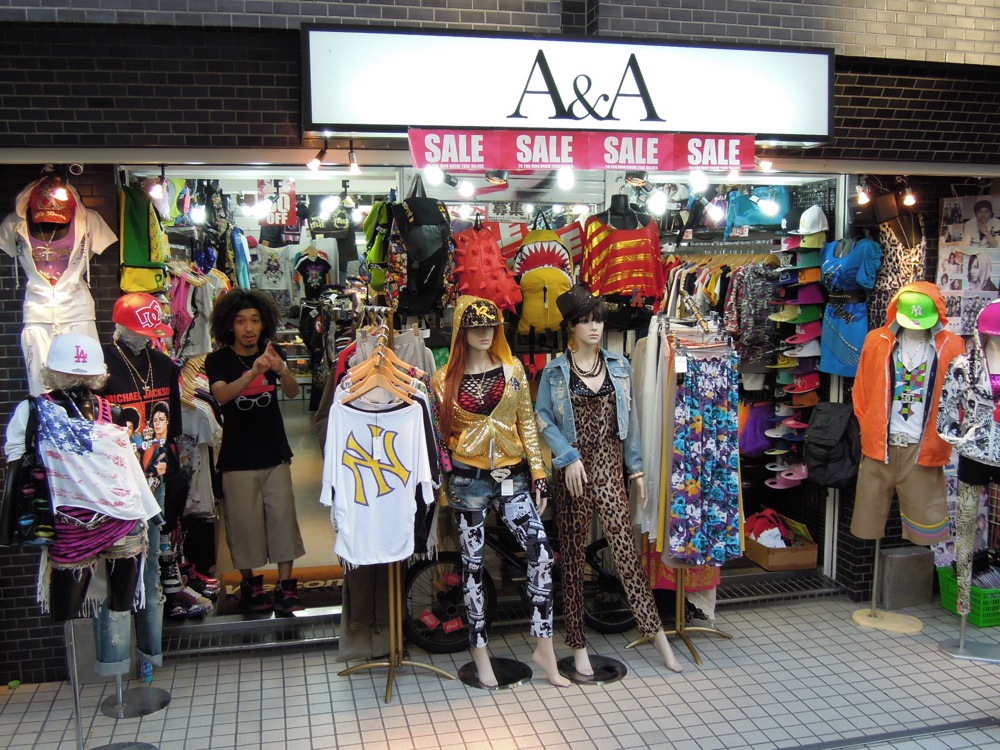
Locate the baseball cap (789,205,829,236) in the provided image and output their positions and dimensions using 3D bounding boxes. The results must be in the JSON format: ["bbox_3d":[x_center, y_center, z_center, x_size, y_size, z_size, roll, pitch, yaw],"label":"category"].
[{"bbox_3d":[1.759,-0.881,5.765,0.240,0.160,0.170,-4,9,-27],"label":"baseball cap"}]

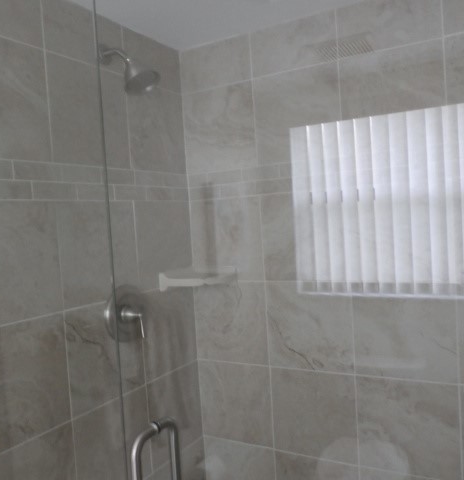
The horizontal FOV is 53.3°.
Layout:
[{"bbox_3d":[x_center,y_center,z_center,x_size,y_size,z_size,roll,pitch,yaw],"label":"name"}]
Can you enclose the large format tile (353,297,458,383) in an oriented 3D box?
[{"bbox_3d":[0.541,0.289,1.467,0.308,0.308,0.010,-2,2,28],"label":"large format tile"}]

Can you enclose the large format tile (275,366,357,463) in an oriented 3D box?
[{"bbox_3d":[0.287,0.608,1.623,0.304,0.305,0.010,-2,2,28],"label":"large format tile"}]

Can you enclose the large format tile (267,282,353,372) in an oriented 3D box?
[{"bbox_3d":[0.268,0.300,1.611,0.304,0.308,0.010,-2,2,28],"label":"large format tile"}]

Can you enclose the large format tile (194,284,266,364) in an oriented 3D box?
[{"bbox_3d":[-0.003,0.311,1.755,0.304,0.308,0.010,-2,2,28],"label":"large format tile"}]

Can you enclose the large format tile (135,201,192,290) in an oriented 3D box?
[{"bbox_3d":[-0.244,0.017,1.684,0.010,0.307,0.300,-2,3,32],"label":"large format tile"}]

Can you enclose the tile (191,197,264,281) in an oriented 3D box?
[{"bbox_3d":[-0.021,0.001,1.743,0.304,0.307,0.010,-2,2,28],"label":"tile"}]

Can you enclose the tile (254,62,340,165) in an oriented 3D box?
[{"bbox_3d":[0.225,-0.423,1.584,0.304,0.308,0.010,-2,2,28],"label":"tile"}]

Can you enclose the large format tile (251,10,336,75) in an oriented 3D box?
[{"bbox_3d":[0.210,-0.660,1.575,0.304,0.161,0.010,-2,2,28],"label":"large format tile"}]

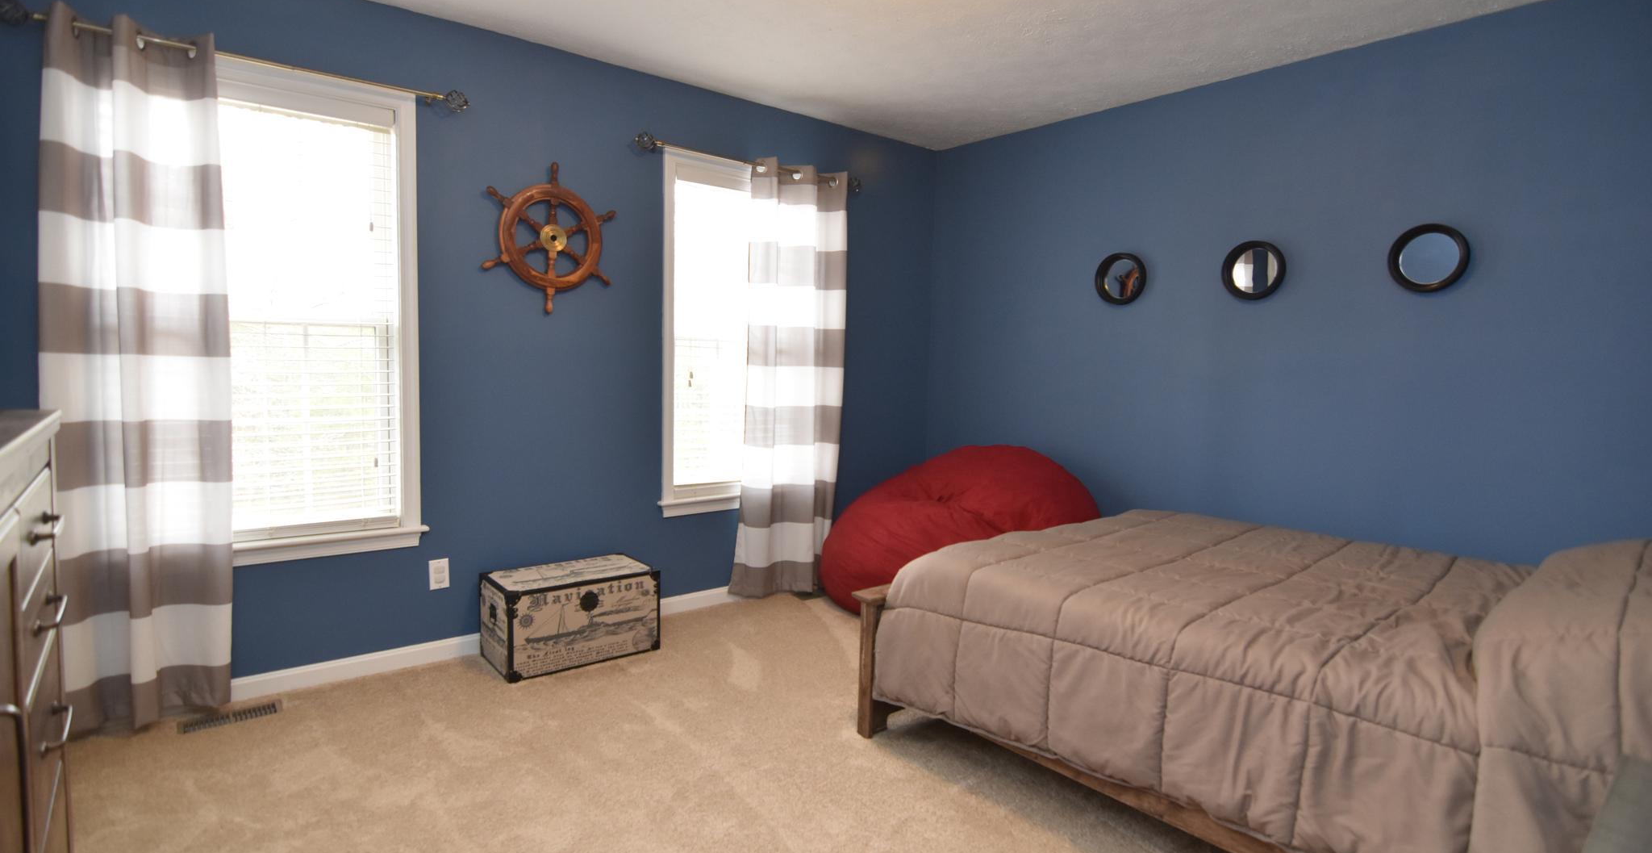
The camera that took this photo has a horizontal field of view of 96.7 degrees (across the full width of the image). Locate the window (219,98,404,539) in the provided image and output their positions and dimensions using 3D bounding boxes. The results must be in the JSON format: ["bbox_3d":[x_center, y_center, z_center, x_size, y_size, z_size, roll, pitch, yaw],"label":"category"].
[{"bbox_3d":[-1.925,-0.374,2.553,0.800,1.550,0.080,-2,6,-37],"label":"window"}]

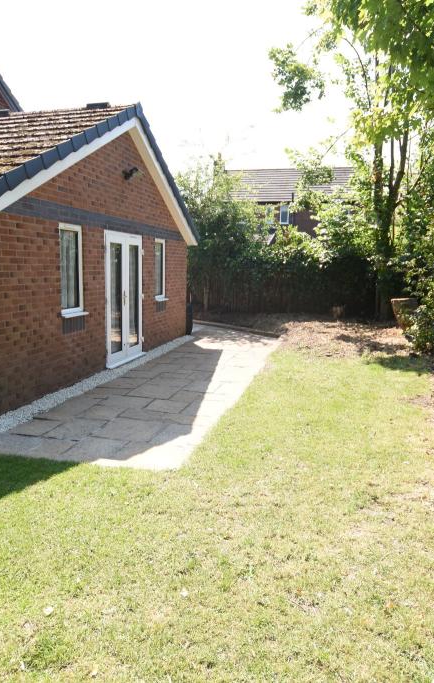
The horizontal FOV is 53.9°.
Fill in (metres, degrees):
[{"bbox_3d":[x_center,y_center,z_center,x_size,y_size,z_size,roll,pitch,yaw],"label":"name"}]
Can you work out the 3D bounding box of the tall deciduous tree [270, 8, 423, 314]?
[{"bbox_3d":[3.864,-5.367,13.657,4.800,9.200,4.500,1,10,0],"label":"tall deciduous tree"}]

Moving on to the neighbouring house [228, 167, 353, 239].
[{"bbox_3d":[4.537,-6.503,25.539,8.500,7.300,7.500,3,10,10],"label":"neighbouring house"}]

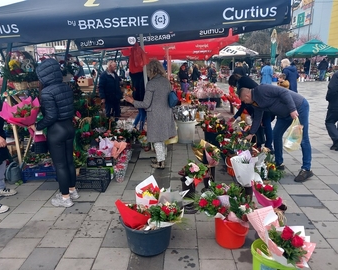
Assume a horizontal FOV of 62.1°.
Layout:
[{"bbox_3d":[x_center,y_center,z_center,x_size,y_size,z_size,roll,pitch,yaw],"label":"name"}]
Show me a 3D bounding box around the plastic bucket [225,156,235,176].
[{"bbox_3d":[1.005,0.458,4.191,0.320,0.260,0.320,0,15,0],"label":"plastic bucket"}]

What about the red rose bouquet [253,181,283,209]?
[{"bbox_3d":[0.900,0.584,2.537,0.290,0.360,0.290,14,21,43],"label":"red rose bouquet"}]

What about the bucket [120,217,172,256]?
[{"bbox_3d":[-0.208,0.874,2.565,0.465,0.287,0.465,0,15,0],"label":"bucket"}]

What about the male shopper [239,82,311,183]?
[{"bbox_3d":[1.567,-0.061,4.072,1.150,1.320,0.620,-3,15,-10],"label":"male shopper"}]

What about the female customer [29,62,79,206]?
[{"bbox_3d":[-1.280,-0.004,3.187,0.460,1.660,0.490,12,19,38],"label":"female customer"}]

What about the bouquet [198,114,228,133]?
[{"bbox_3d":[0.863,-0.210,5.429,0.500,0.330,0.420,0,15,0],"label":"bouquet"}]

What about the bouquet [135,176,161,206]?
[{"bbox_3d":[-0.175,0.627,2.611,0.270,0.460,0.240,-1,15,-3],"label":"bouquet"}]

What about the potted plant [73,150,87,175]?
[{"bbox_3d":[-1.275,0.422,3.995,0.250,0.410,0.250,0,15,0],"label":"potted plant"}]

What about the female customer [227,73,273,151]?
[{"bbox_3d":[1.447,-0.348,4.999,0.880,1.410,0.520,-1,15,-3],"label":"female customer"}]

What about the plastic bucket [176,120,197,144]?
[{"bbox_3d":[0.362,-0.068,5.880,0.430,0.420,0.430,0,15,0],"label":"plastic bucket"}]

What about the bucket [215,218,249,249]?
[{"bbox_3d":[0.591,0.863,2.651,0.315,0.280,0.315,0,15,0],"label":"bucket"}]

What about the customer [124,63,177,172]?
[{"bbox_3d":[-0.274,-0.336,4.495,0.680,1.660,0.540,9,17,30],"label":"customer"}]

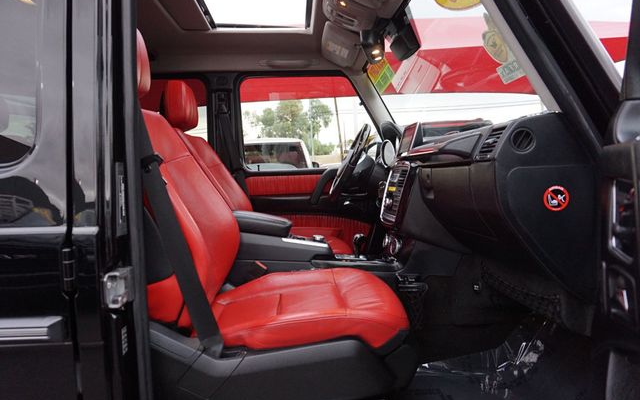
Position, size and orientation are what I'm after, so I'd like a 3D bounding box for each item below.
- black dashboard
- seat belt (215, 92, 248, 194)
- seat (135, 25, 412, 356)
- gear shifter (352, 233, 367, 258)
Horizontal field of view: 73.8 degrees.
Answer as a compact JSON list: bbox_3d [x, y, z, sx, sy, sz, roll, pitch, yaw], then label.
[{"bbox_3d":[0.461,-0.065,1.688,0.390,0.530,1.330,-2,5,-4],"label":"black dashboard"},{"bbox_3d":[-0.474,-0.307,2.307,0.165,0.549,0.080,-2,5,-3],"label":"seat belt"},{"bbox_3d":[-0.235,-0.078,1.336,0.900,0.895,0.540,-2,5,-4],"label":"seat"},{"bbox_3d":[0.157,0.182,1.740,0.057,0.100,0.060,-2,5,-4],"label":"gear shifter"}]

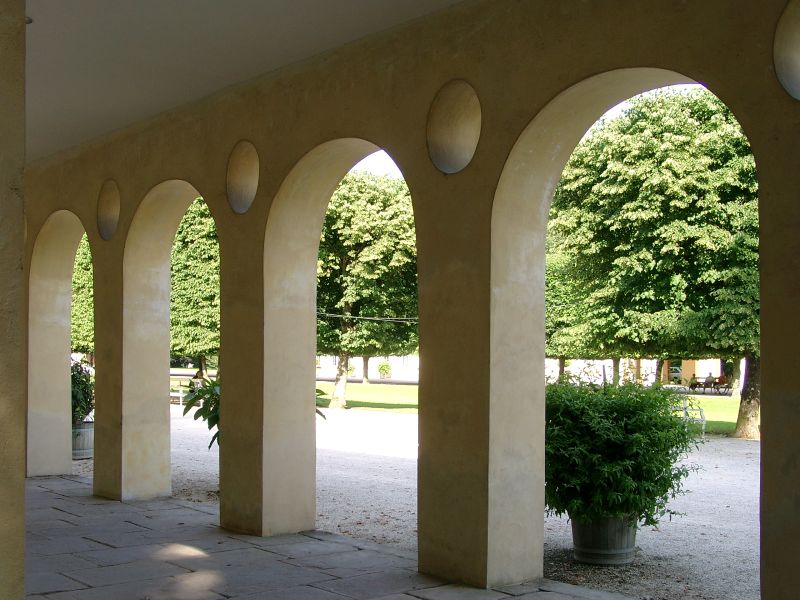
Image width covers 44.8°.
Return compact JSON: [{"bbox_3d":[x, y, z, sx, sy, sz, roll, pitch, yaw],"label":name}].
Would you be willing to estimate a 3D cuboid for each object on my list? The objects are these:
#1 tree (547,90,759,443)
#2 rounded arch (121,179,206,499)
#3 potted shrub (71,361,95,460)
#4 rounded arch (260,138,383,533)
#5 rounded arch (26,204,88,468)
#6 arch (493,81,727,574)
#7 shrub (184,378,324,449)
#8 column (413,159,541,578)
[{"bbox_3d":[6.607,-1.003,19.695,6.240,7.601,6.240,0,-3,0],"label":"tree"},{"bbox_3d":[-2.149,0.479,10.053,0.624,3.437,1.980,3,-5,-44],"label":"rounded arch"},{"bbox_3d":[-5.007,1.702,15.141,0.736,1.526,0.736,3,-5,-44],"label":"potted shrub"},{"bbox_3d":[-0.323,0.369,8.125,0.624,3.437,1.983,3,-5,-44],"label":"rounded arch"},{"bbox_3d":[-3.934,0.586,11.987,0.624,3.437,1.977,3,-5,-44],"label":"rounded arch"},{"bbox_3d":[1.526,0.250,6.174,0.624,3.437,1.999,3,-5,-44],"label":"arch"},{"bbox_3d":[-1.721,1.508,11.330,1.568,1.520,1.651,3,-5,-44],"label":"shrub"},{"bbox_3d":[0.606,0.547,7.138,0.624,2.961,0.713,3,-5,-44],"label":"column"}]

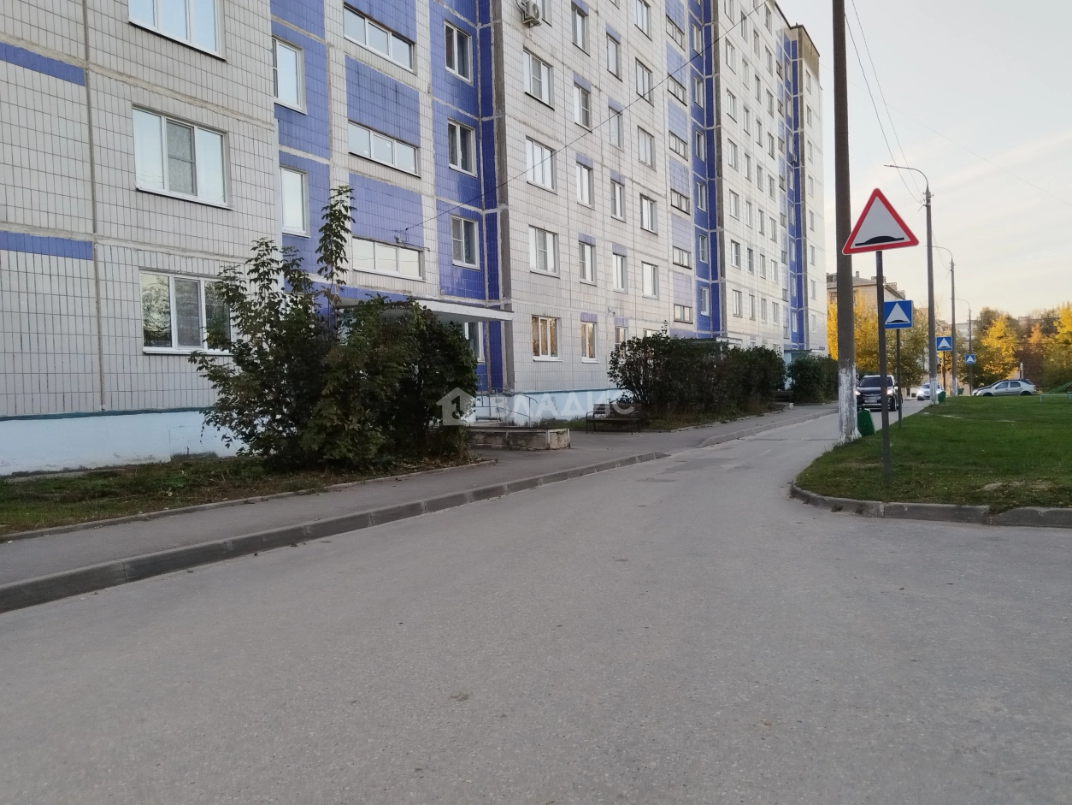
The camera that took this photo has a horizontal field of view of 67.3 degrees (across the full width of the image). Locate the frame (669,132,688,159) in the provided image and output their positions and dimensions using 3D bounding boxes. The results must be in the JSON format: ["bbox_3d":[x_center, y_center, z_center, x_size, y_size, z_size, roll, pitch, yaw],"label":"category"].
[{"bbox_3d":[7.179,-13.034,41.098,0.180,0.794,2.774,-1,1,29],"label":"frame"}]

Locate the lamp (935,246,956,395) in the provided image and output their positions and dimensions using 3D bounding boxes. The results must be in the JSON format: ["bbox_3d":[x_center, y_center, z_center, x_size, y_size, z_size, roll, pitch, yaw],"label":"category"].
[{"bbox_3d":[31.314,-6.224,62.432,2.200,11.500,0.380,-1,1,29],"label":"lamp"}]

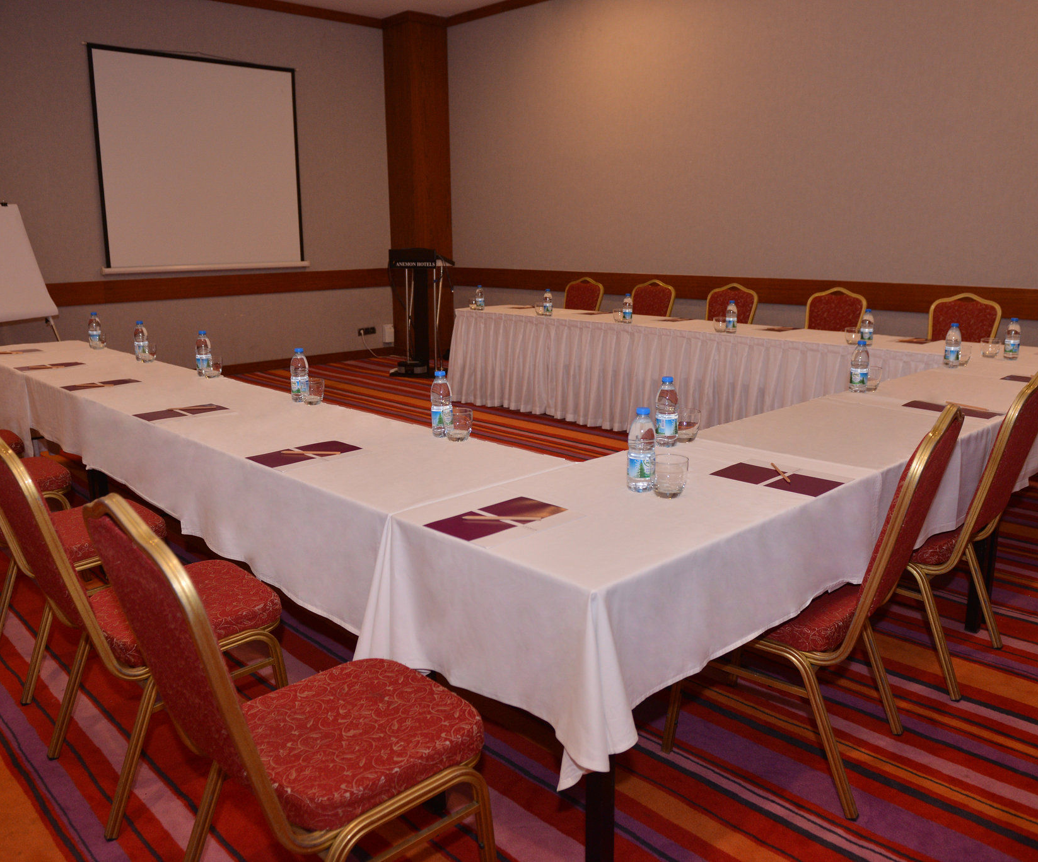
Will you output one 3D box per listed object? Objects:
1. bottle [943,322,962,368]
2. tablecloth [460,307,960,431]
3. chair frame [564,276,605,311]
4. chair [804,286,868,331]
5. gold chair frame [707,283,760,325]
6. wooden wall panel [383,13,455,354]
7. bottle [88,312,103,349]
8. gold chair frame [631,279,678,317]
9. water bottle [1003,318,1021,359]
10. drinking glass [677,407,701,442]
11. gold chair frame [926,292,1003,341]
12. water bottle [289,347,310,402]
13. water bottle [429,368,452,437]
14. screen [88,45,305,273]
[{"bbox_3d":[1.988,-0.393,3.941,0.067,0.202,0.067,-12,17,-42],"label":"bottle"},{"bbox_3d":[1.042,-0.370,6.039,0.672,0.756,4.140,-12,17,-42],"label":"tablecloth"},{"bbox_3d":[0.394,-0.791,7.333,0.570,0.962,0.455,-12,17,-43],"label":"chair frame"},{"bbox_3d":[1.972,-0.439,5.733,0.570,0.962,0.455,-12,17,-43],"label":"chair"},{"bbox_3d":[1.411,-0.570,6.386,0.588,0.987,0.462,-12,17,-42],"label":"gold chair frame"},{"bbox_3d":[-1.119,-2.650,9.571,0.480,3.660,0.480,-12,17,-43],"label":"wooden wall panel"},{"bbox_3d":[-2.369,-0.557,4.809,0.067,0.202,0.067,-12,17,-42],"label":"bottle"},{"bbox_3d":[0.908,-0.687,6.905,0.588,0.993,0.462,-12,17,-42],"label":"gold chair frame"},{"bbox_3d":[2.398,-0.449,4.176,0.067,0.202,0.067,-12,17,-42],"label":"water bottle"},{"bbox_3d":[0.484,-0.017,2.476,0.077,0.086,0.077,0,13,0],"label":"drinking glass"},{"bbox_3d":[2.526,-0.313,5.167,0.570,0.962,0.455,-12,17,-43],"label":"gold chair frame"},{"bbox_3d":[-0.827,-0.212,3.232,0.067,0.202,0.067,-12,17,-42],"label":"water bottle"},{"bbox_3d":[-0.243,-0.088,2.663,0.067,0.202,0.067,0,13,0],"label":"water bottle"},{"bbox_3d":[-2.932,-2.484,8.062,2.100,1.965,0.080,-12,17,-43],"label":"screen"}]

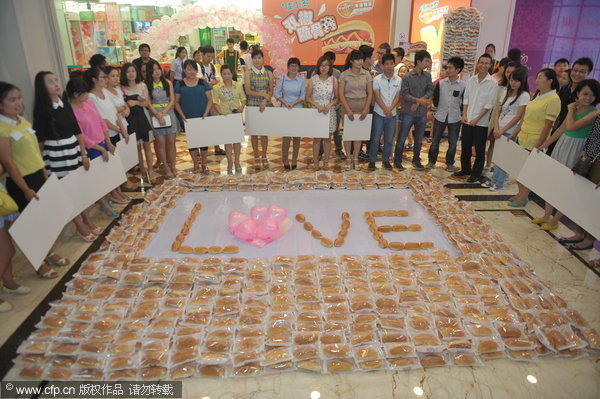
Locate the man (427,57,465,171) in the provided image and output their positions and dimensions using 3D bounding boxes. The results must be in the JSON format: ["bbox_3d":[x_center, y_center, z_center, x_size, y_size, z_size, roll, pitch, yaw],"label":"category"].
[{"bbox_3d":[2.146,-1.225,5.871,0.480,1.670,0.360,9,25,20],"label":"man"}]

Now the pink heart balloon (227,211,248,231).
[{"bbox_3d":[-0.675,0.231,4.390,0.230,0.170,0.210,13,26,27],"label":"pink heart balloon"}]

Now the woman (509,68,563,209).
[{"bbox_3d":[2.766,-0.717,4.751,0.400,1.620,0.500,-7,24,-16],"label":"woman"}]

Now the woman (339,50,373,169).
[{"bbox_3d":[0.853,-1.305,6.046,0.450,1.710,0.310,2,23,3],"label":"woman"}]

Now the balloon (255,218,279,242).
[{"bbox_3d":[-0.345,0.319,4.178,0.250,0.180,0.220,-6,24,-14],"label":"balloon"}]

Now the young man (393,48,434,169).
[{"bbox_3d":[1.785,-1.329,6.058,0.490,1.760,0.340,-4,24,-11],"label":"young man"}]

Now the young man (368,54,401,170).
[{"bbox_3d":[1.294,-1.306,6.056,0.450,1.710,0.310,2,23,4],"label":"young man"}]

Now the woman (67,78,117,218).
[{"bbox_3d":[-2.254,-0.566,4.434,0.400,1.560,0.480,13,26,27],"label":"woman"}]

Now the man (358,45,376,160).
[{"bbox_3d":[1.152,-1.550,6.535,0.460,1.780,0.320,-17,29,-35],"label":"man"}]

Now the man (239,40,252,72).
[{"bbox_3d":[-1.191,-2.613,8.949,0.460,1.720,0.300,6,24,14],"label":"man"}]

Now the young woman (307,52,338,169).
[{"bbox_3d":[0.336,-1.249,5.937,0.460,1.650,0.340,1,23,2],"label":"young woman"}]

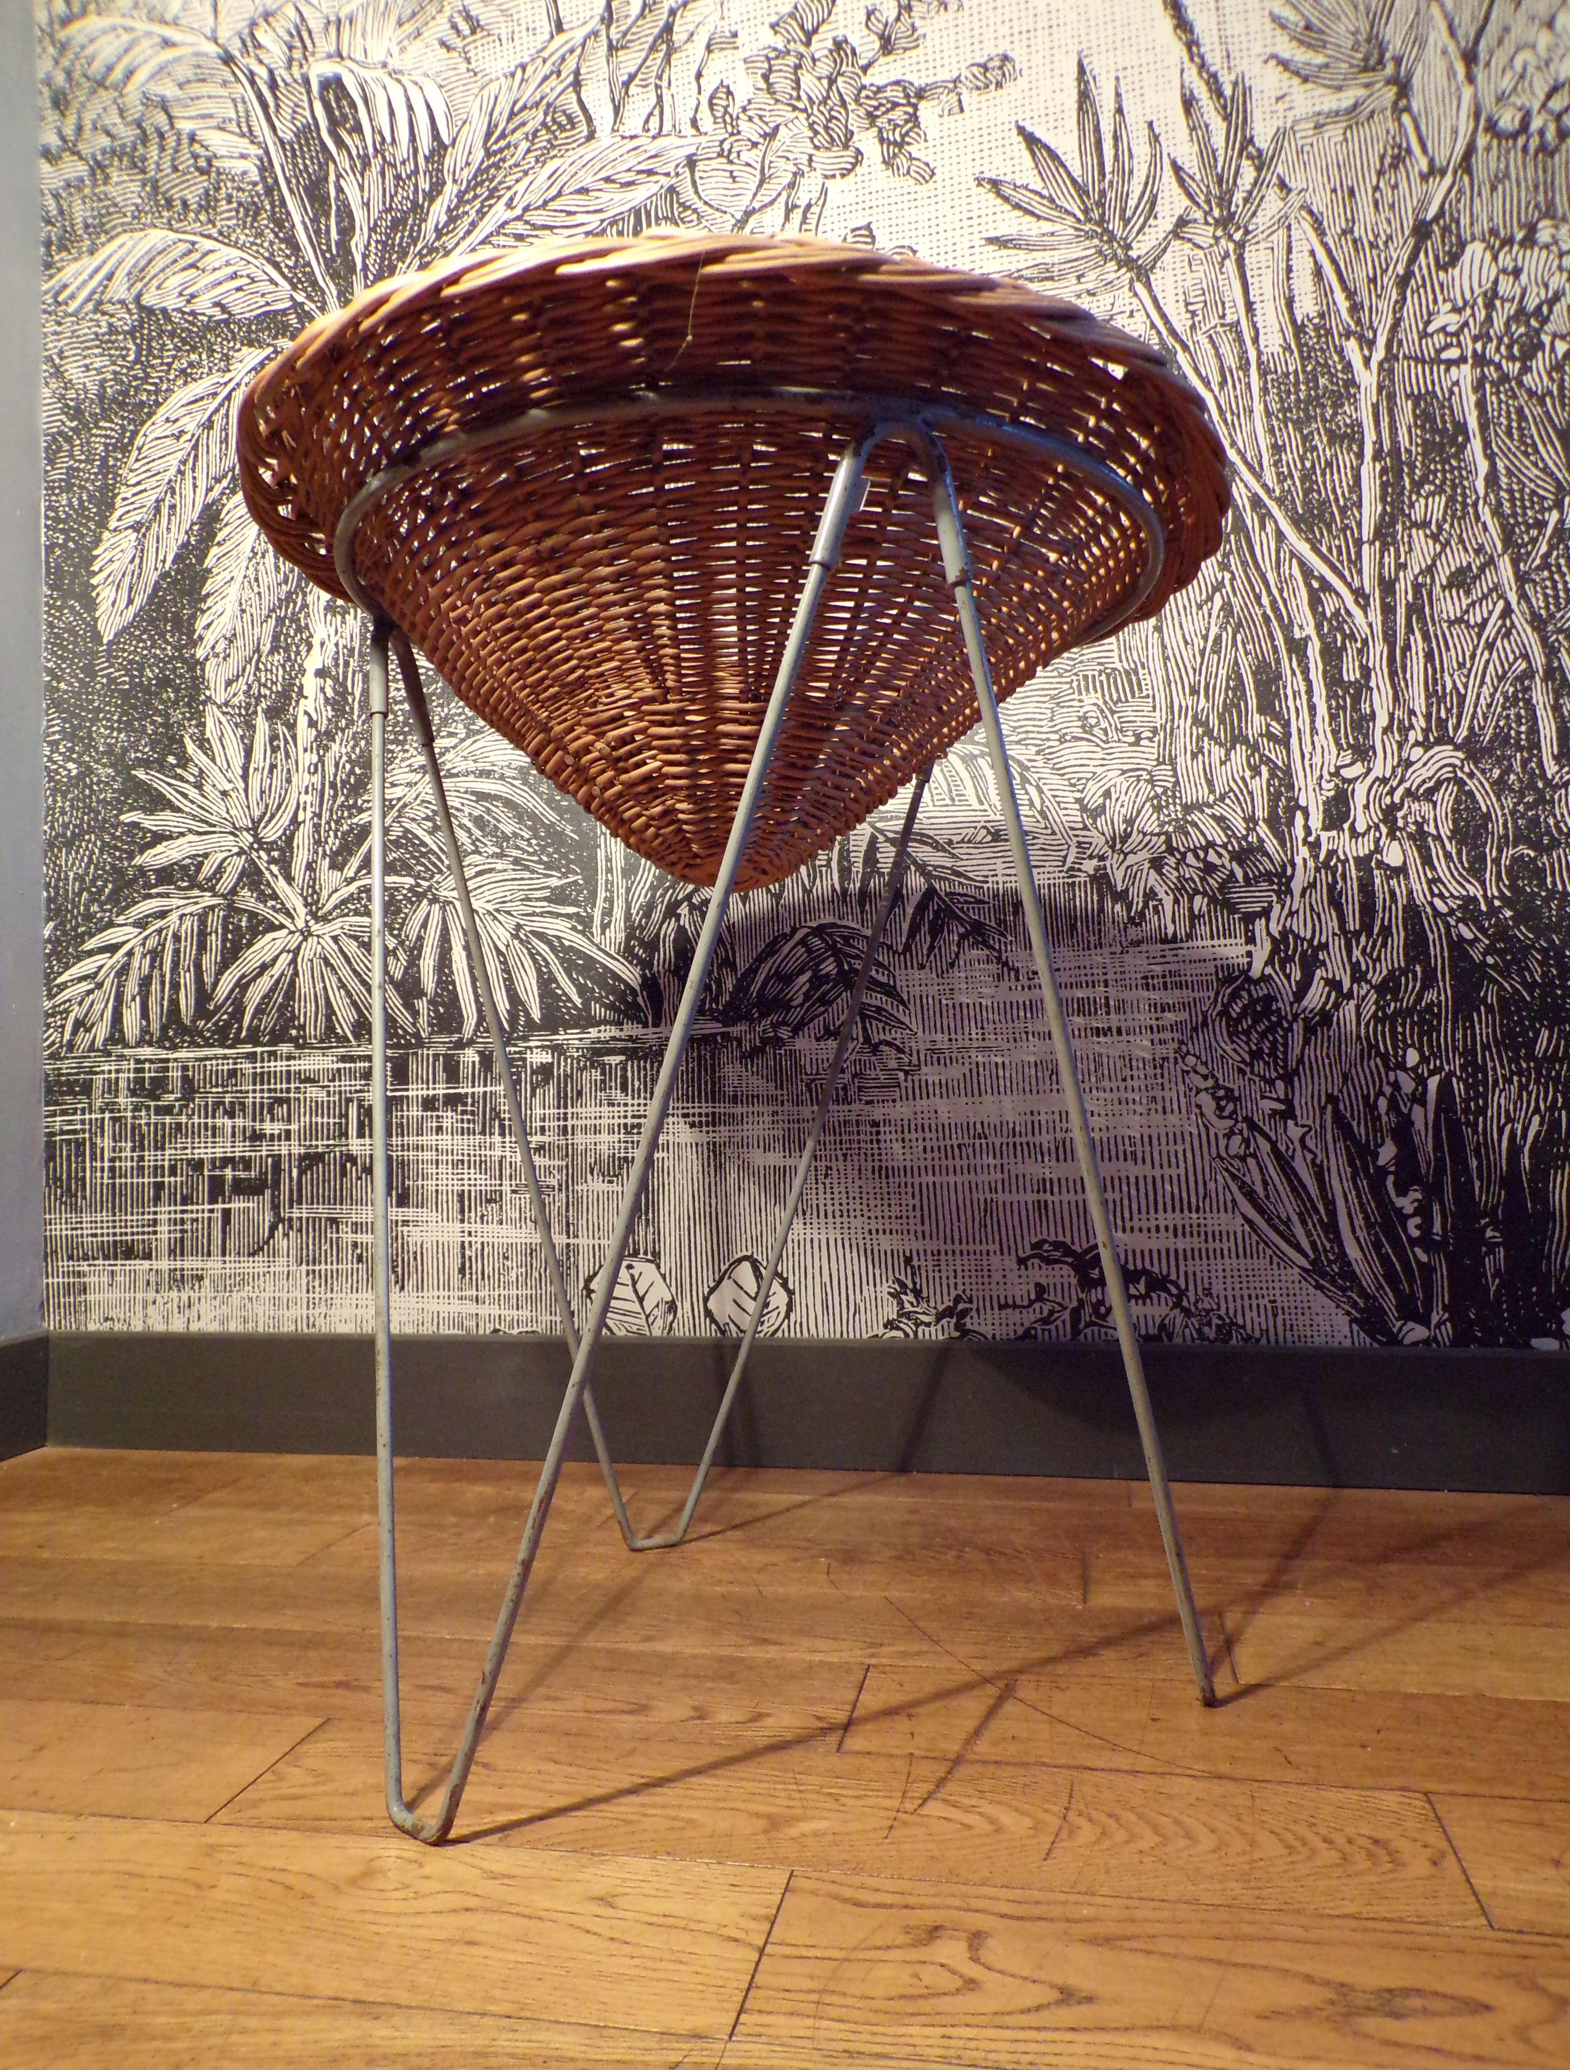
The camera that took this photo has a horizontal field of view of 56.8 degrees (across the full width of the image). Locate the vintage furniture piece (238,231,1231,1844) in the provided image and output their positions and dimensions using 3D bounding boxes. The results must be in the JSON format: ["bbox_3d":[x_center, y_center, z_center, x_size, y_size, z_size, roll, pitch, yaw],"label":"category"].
[{"bbox_3d":[-0.017,0.020,0.709,0.473,0.567,0.473,-1,-2,3],"label":"vintage furniture piece"}]

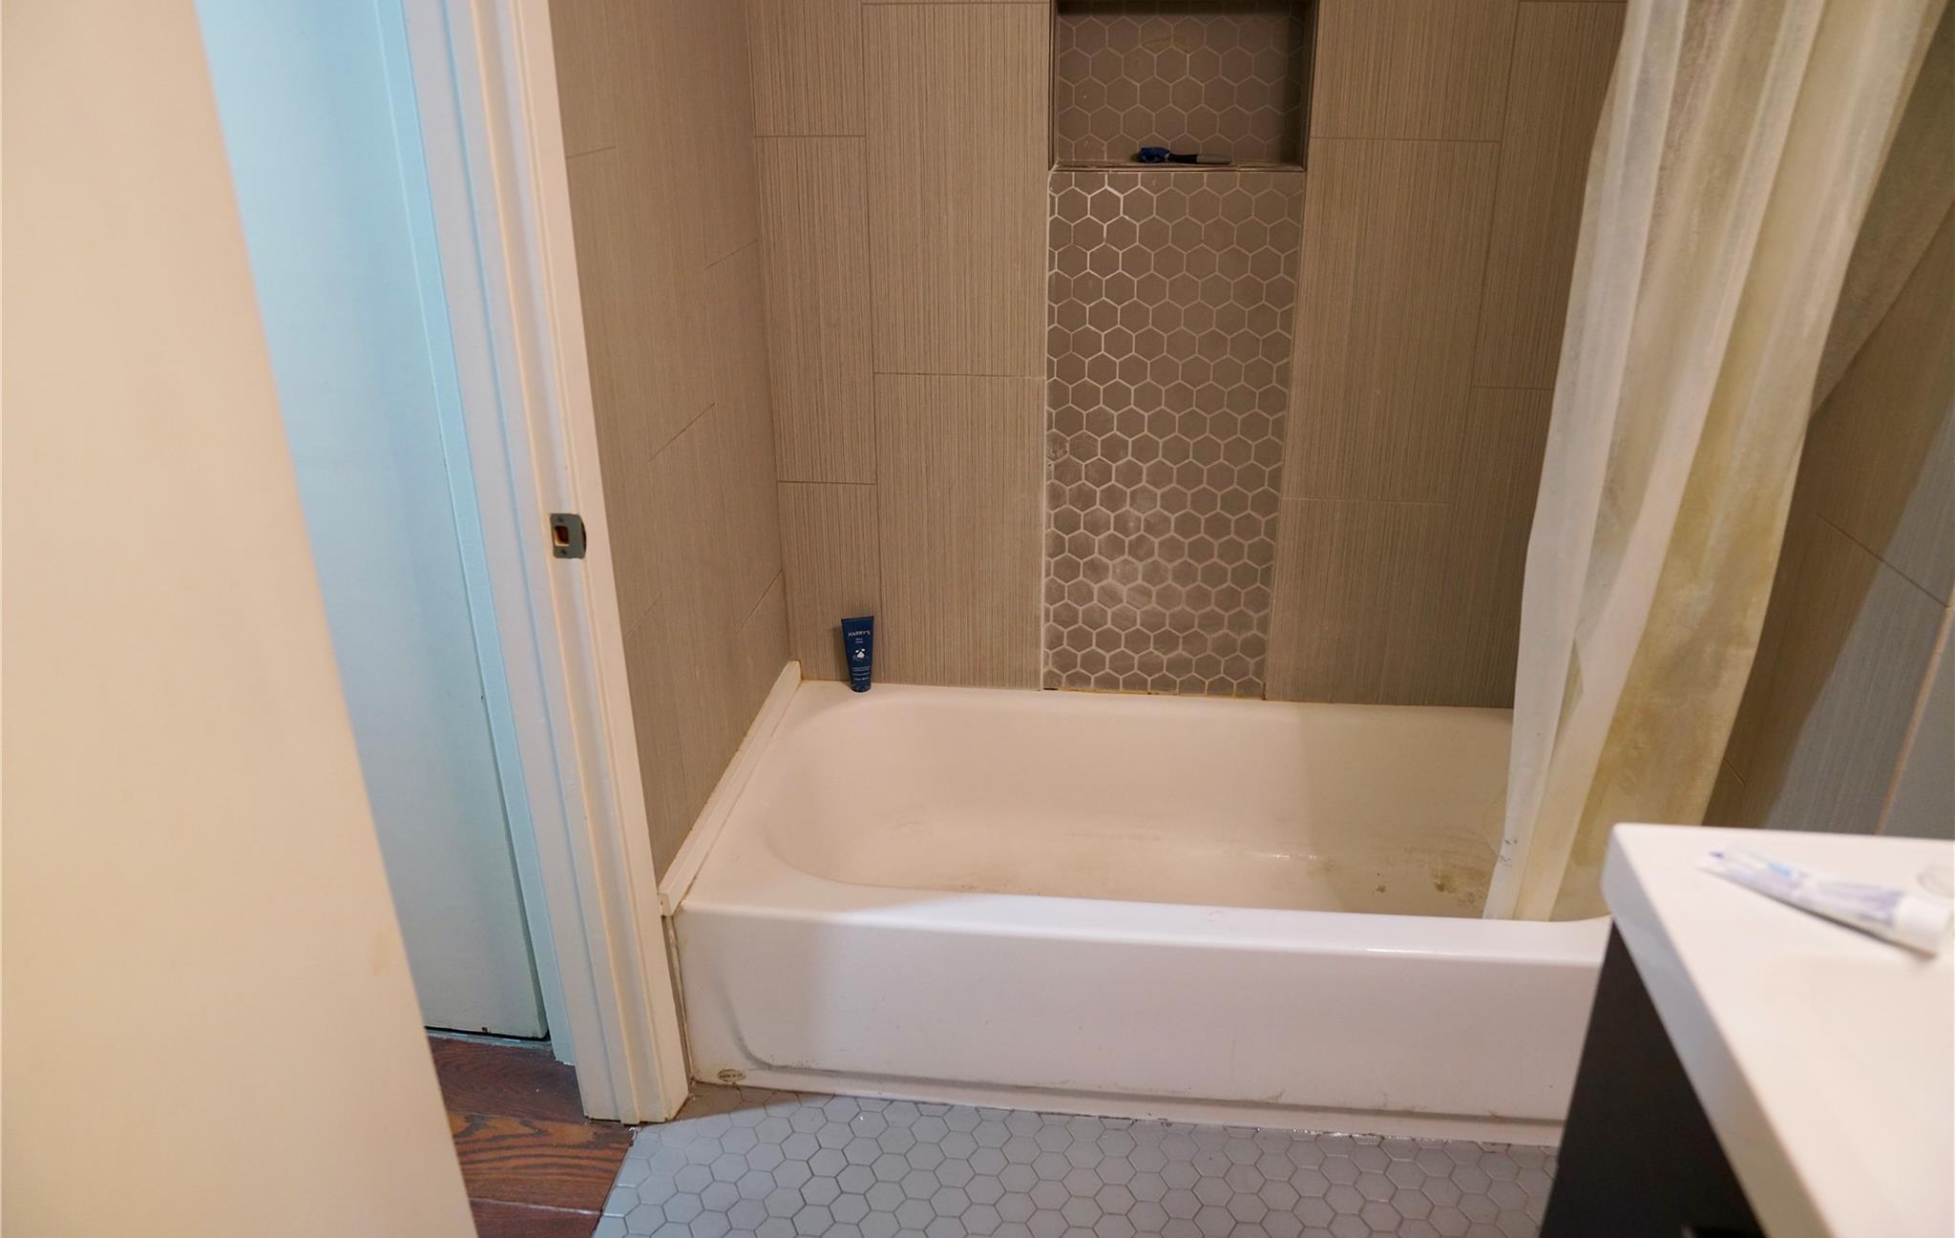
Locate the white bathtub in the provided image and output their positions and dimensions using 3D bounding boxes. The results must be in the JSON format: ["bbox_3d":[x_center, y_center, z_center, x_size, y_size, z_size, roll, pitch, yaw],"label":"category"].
[{"bbox_3d":[0.343,0.455,2.255,1.514,0.351,0.767,2,23,6],"label":"white bathtub"}]

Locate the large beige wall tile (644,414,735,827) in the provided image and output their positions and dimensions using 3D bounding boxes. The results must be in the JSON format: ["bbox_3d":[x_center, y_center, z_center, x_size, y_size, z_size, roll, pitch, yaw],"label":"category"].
[{"bbox_3d":[-0.436,-0.003,2.054,0.010,0.593,0.311,2,23,6],"label":"large beige wall tile"}]

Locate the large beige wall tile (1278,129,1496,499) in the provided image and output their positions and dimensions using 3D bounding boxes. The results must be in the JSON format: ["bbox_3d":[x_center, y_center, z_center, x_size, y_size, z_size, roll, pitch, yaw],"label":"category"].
[{"bbox_3d":[0.698,-0.495,2.237,0.298,0.605,0.010,2,23,6],"label":"large beige wall tile"}]

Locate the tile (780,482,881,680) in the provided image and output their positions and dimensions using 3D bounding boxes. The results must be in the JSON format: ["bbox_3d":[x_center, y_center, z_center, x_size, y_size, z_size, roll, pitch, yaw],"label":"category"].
[{"bbox_3d":[-0.280,-0.069,2.535,0.192,0.411,0.010,2,23,6],"label":"tile"}]

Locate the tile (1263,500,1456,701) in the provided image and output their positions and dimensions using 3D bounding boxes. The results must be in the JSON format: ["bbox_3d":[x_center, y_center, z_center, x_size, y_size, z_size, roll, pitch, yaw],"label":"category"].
[{"bbox_3d":[0.702,-0.029,2.432,0.298,0.400,0.010,2,23,6],"label":"tile"}]

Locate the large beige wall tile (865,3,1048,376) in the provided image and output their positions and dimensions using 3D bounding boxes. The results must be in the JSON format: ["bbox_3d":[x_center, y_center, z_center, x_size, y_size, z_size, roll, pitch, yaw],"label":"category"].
[{"bbox_3d":[-0.034,-0.720,2.232,0.307,0.605,0.010,2,23,6],"label":"large beige wall tile"}]

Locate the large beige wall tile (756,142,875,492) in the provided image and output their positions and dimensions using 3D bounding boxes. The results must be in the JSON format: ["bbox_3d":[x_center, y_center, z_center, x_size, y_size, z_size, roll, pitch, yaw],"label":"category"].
[{"bbox_3d":[-0.283,-0.540,2.337,0.192,0.605,0.010,2,23,6],"label":"large beige wall tile"}]

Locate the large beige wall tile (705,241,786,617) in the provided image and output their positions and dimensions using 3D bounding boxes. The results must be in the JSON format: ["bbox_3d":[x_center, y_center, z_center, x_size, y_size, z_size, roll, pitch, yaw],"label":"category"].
[{"bbox_3d":[-0.403,-0.319,2.264,0.010,0.605,0.318,2,23,6],"label":"large beige wall tile"}]

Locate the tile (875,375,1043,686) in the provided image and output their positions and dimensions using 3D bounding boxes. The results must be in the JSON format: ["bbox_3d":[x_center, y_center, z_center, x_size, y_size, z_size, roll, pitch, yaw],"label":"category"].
[{"bbox_3d":[-0.029,-0.154,2.469,0.307,0.615,0.010,2,23,6],"label":"tile"}]

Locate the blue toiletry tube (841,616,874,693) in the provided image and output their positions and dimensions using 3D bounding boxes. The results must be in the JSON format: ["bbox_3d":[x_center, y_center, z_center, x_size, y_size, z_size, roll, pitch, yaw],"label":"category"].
[{"bbox_3d":[-0.230,0.069,2.553,0.064,0.154,0.036,-2,14,-5],"label":"blue toiletry tube"}]

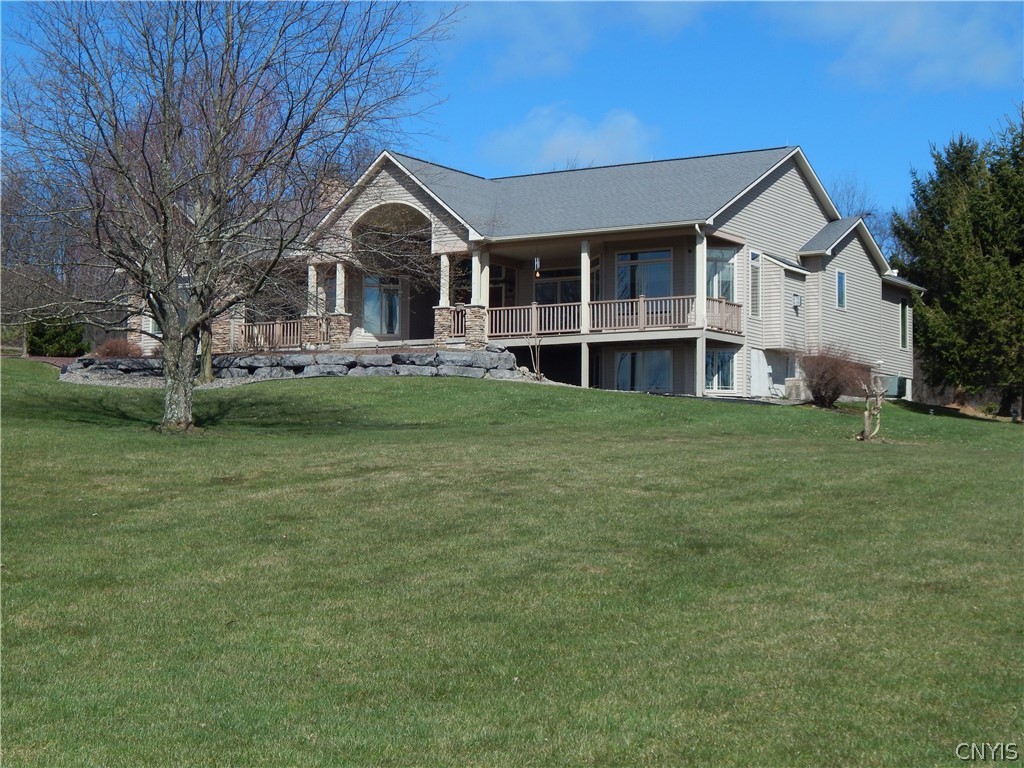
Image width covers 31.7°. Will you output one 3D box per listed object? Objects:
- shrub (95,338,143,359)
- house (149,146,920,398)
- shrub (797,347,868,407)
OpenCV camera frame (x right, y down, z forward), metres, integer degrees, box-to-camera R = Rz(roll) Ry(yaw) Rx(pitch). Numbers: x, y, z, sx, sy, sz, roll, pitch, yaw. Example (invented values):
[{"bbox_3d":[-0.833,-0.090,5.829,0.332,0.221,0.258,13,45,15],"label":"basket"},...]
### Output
[{"bbox_3d":[-13.302,-1.200,61.000,1.623,0.676,1.460,-2,-4,34],"label":"shrub"},{"bbox_3d":[-0.152,-2.950,61.941,24.400,8.100,15.100,-2,-4,34],"label":"house"},{"bbox_3d":[9.300,-0.217,52.200,2.025,1.794,1.964,1,-4,0],"label":"shrub"}]

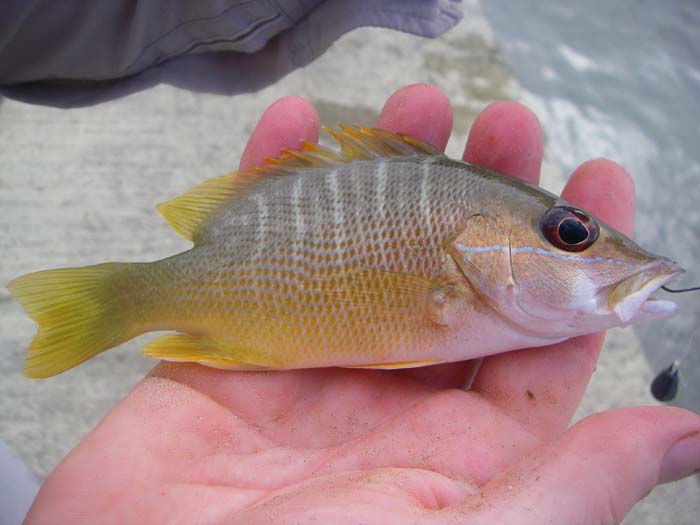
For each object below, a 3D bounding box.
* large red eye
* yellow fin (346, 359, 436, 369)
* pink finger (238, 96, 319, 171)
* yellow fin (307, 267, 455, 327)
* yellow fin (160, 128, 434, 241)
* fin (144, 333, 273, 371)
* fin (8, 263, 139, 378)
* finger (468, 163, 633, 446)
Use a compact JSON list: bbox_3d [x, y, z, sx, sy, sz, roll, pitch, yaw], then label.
[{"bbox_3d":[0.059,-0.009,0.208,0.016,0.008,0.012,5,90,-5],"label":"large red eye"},{"bbox_3d":[0.011,0.028,0.207,0.027,0.006,0.003,-5,90,0],"label":"yellow fin"},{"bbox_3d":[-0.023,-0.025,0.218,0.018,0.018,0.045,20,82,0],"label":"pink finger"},{"bbox_3d":[0.007,0.008,0.204,0.039,0.005,0.015,4,90,0],"label":"yellow fin"},{"bbox_3d":[-0.014,-0.024,0.212,0.079,0.007,0.023,-13,90,0],"label":"yellow fin"},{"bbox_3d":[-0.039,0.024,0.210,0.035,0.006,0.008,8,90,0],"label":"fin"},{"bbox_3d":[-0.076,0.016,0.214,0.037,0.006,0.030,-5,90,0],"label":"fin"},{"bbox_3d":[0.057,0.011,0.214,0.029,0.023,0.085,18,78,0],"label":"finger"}]

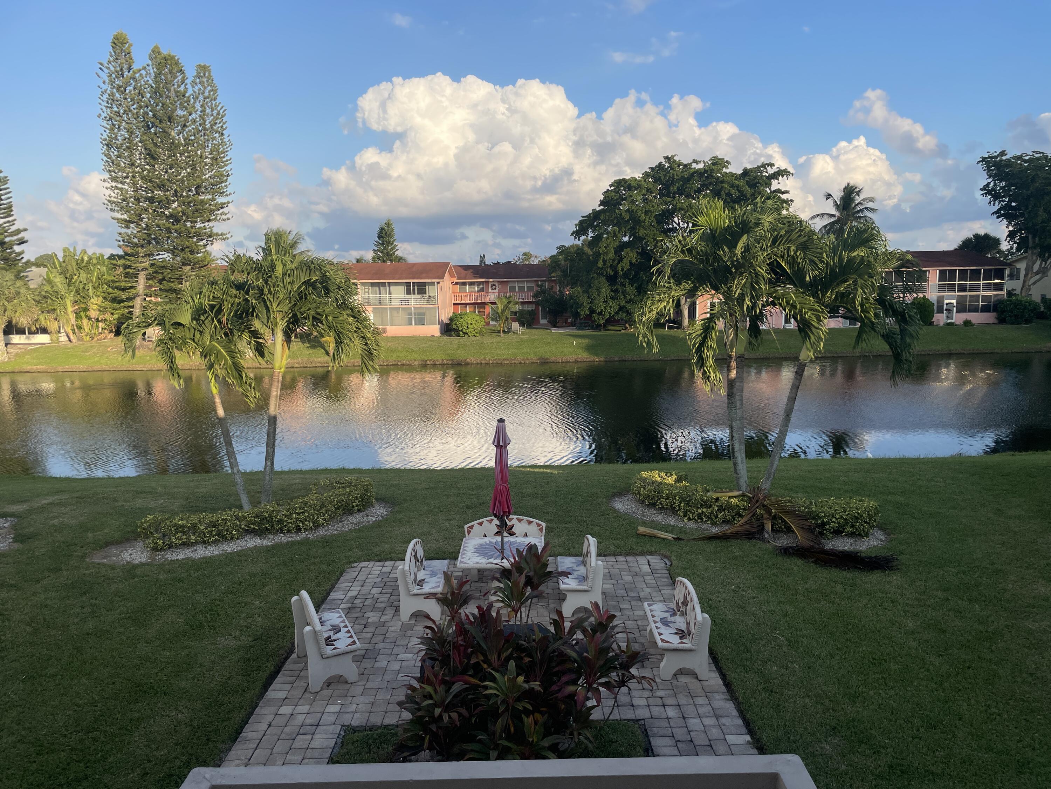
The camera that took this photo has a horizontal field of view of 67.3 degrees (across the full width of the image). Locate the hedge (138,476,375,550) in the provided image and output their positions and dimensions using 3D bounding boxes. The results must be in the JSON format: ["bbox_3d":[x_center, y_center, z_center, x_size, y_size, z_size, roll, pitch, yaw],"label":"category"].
[{"bbox_3d":[-4.615,2.132,14.390,4.400,0.460,1.750,-8,10,-41],"label":"hedge"}]

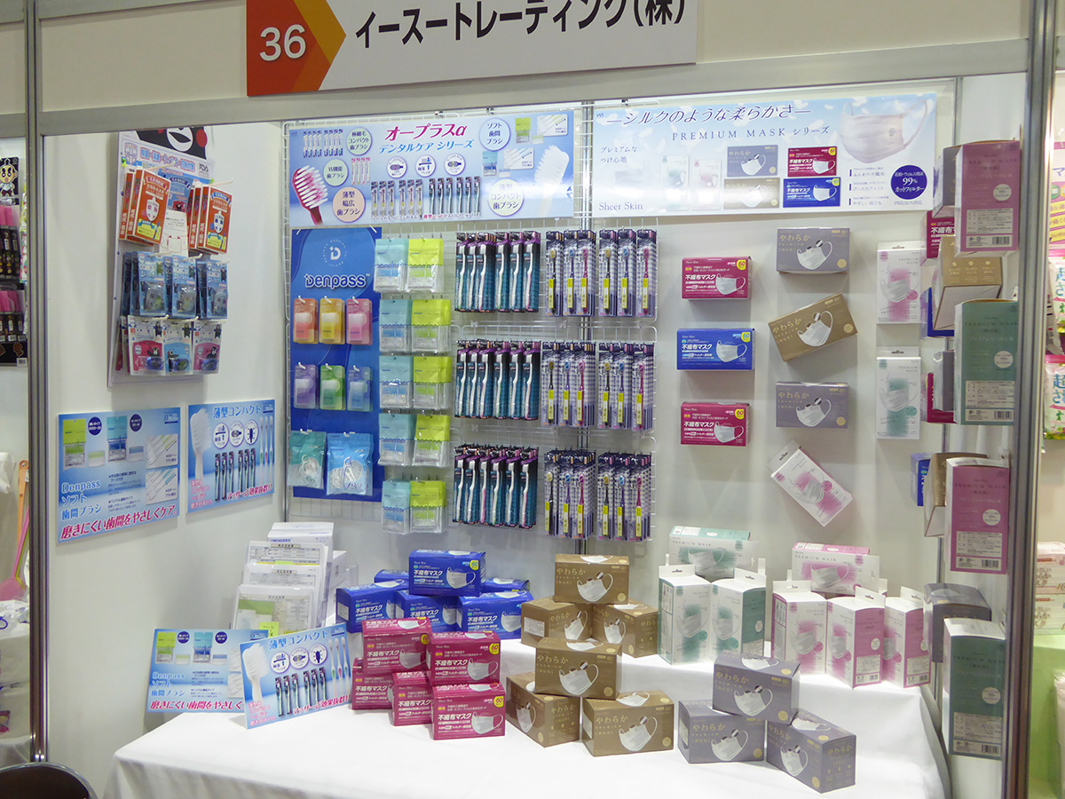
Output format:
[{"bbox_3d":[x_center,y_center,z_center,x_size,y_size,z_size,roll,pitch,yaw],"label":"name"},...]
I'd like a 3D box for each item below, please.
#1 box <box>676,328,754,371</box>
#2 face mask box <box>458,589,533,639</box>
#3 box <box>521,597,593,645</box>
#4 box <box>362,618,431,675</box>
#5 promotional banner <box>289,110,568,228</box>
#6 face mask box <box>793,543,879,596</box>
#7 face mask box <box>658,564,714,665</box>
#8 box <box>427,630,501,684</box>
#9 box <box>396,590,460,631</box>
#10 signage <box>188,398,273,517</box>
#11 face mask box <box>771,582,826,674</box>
[{"bbox_3d":[0.509,-0.134,2.637,0.201,0.104,0.095,2,3,17],"label":"box"},{"bbox_3d":[-0.104,0.605,2.679,0.202,0.106,0.080,0,3,-13],"label":"face mask box"},{"bbox_3d":[0.071,0.614,2.663,0.095,0.111,0.203,3,3,39],"label":"box"},{"bbox_3d":[-0.355,0.649,2.499,0.173,0.105,0.092,0,3,-12],"label":"box"},{"bbox_3d":[-0.321,-0.678,2.832,0.910,0.300,0.010,2,3,17],"label":"promotional banner"},{"bbox_3d":[0.801,0.447,2.518,0.211,0.105,0.088,2,3,19],"label":"face mask box"},{"bbox_3d":[0.399,0.563,2.501,0.107,0.238,0.085,0,3,-18],"label":"face mask box"},{"bbox_3d":[-0.175,0.656,2.426,0.173,0.105,0.092,0,3,-12],"label":"box"},{"bbox_3d":[-0.276,0.602,2.704,0.200,0.107,0.096,0,3,-22],"label":"box"},{"bbox_3d":[-0.879,0.158,2.808,0.006,0.297,0.421,2,3,17],"label":"signage"},{"bbox_3d":[0.675,0.579,2.417,0.102,0.209,0.088,1,3,-10],"label":"face mask box"}]

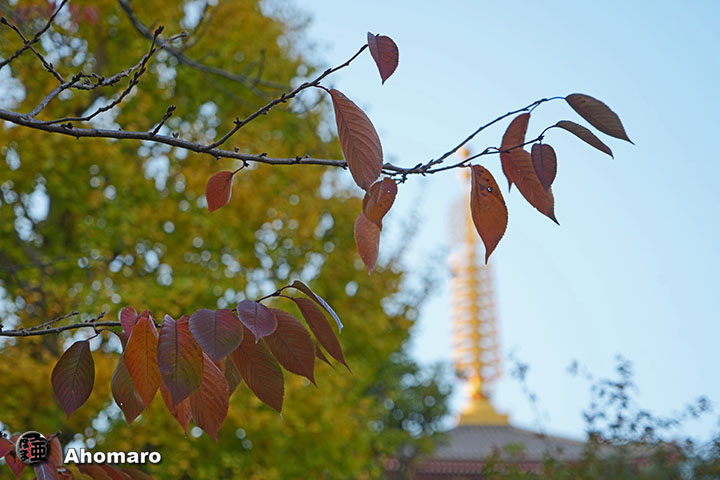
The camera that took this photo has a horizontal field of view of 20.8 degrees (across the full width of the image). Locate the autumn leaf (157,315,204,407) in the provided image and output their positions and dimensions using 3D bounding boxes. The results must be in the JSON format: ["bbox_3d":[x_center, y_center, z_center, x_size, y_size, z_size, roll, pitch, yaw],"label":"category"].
[{"bbox_3d":[-0.190,0.129,2.080,0.049,0.100,0.020,4,-20,-5],"label":"autumn leaf"}]

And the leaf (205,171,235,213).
[{"bbox_3d":[-0.150,-0.052,2.100,0.029,0.050,0.015,30,-5,-4],"label":"leaf"}]

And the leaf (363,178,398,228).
[{"bbox_3d":[0.020,-0.034,1.900,0.034,0.053,0.017,14,-14,0],"label":"leaf"}]

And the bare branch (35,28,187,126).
[{"bbox_3d":[-0.246,-0.160,1.930,0.150,0.097,0.070,-2,-17,0],"label":"bare branch"}]

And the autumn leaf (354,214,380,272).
[{"bbox_3d":[0.010,-0.002,2.120,0.029,0.075,0.018,-2,-8,0],"label":"autumn leaf"}]

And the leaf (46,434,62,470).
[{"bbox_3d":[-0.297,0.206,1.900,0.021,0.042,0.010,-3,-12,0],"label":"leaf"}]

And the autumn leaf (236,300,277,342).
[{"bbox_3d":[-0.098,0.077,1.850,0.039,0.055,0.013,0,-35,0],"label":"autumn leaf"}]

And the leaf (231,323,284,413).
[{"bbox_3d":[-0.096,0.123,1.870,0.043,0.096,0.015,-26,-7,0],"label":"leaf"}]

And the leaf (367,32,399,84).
[{"bbox_3d":[0.024,-0.196,2.120,0.034,0.059,0.018,-9,-30,1],"label":"leaf"}]

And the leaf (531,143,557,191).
[{"bbox_3d":[0.197,-0.078,2.100,0.028,0.056,0.016,-11,-28,6],"label":"leaf"}]

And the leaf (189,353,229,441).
[{"bbox_3d":[-0.144,0.148,1.860,0.042,0.090,0.015,-10,-12,0],"label":"leaf"}]

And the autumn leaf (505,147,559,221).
[{"bbox_3d":[0.184,-0.058,2.120,0.039,0.101,0.020,-38,-5,5],"label":"autumn leaf"}]

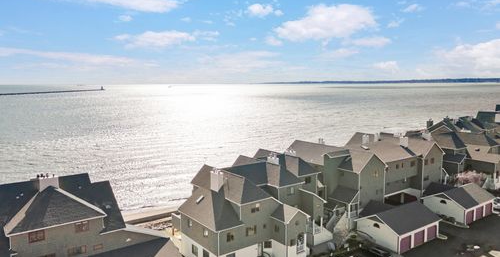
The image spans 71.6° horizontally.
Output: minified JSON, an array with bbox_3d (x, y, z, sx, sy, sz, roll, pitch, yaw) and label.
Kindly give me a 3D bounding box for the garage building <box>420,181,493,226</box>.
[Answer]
[{"bbox_3d":[40.309,14.077,67.421,11.190,5.011,8.174,-5,9,-35],"label":"garage building"}]

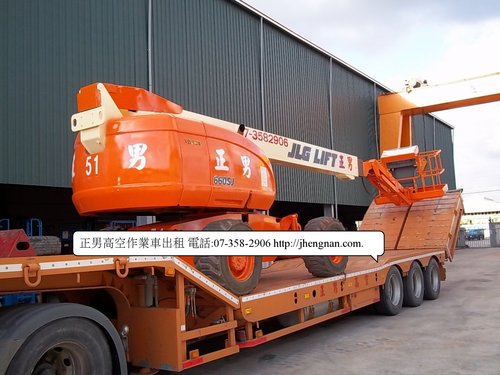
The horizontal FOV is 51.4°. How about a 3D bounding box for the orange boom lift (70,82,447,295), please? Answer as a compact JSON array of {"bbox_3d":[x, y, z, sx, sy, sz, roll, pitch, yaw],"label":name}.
[{"bbox_3d":[1.303,0.220,10.683,2.490,2.800,11.100,-5,-5,39],"label":"orange boom lift"}]

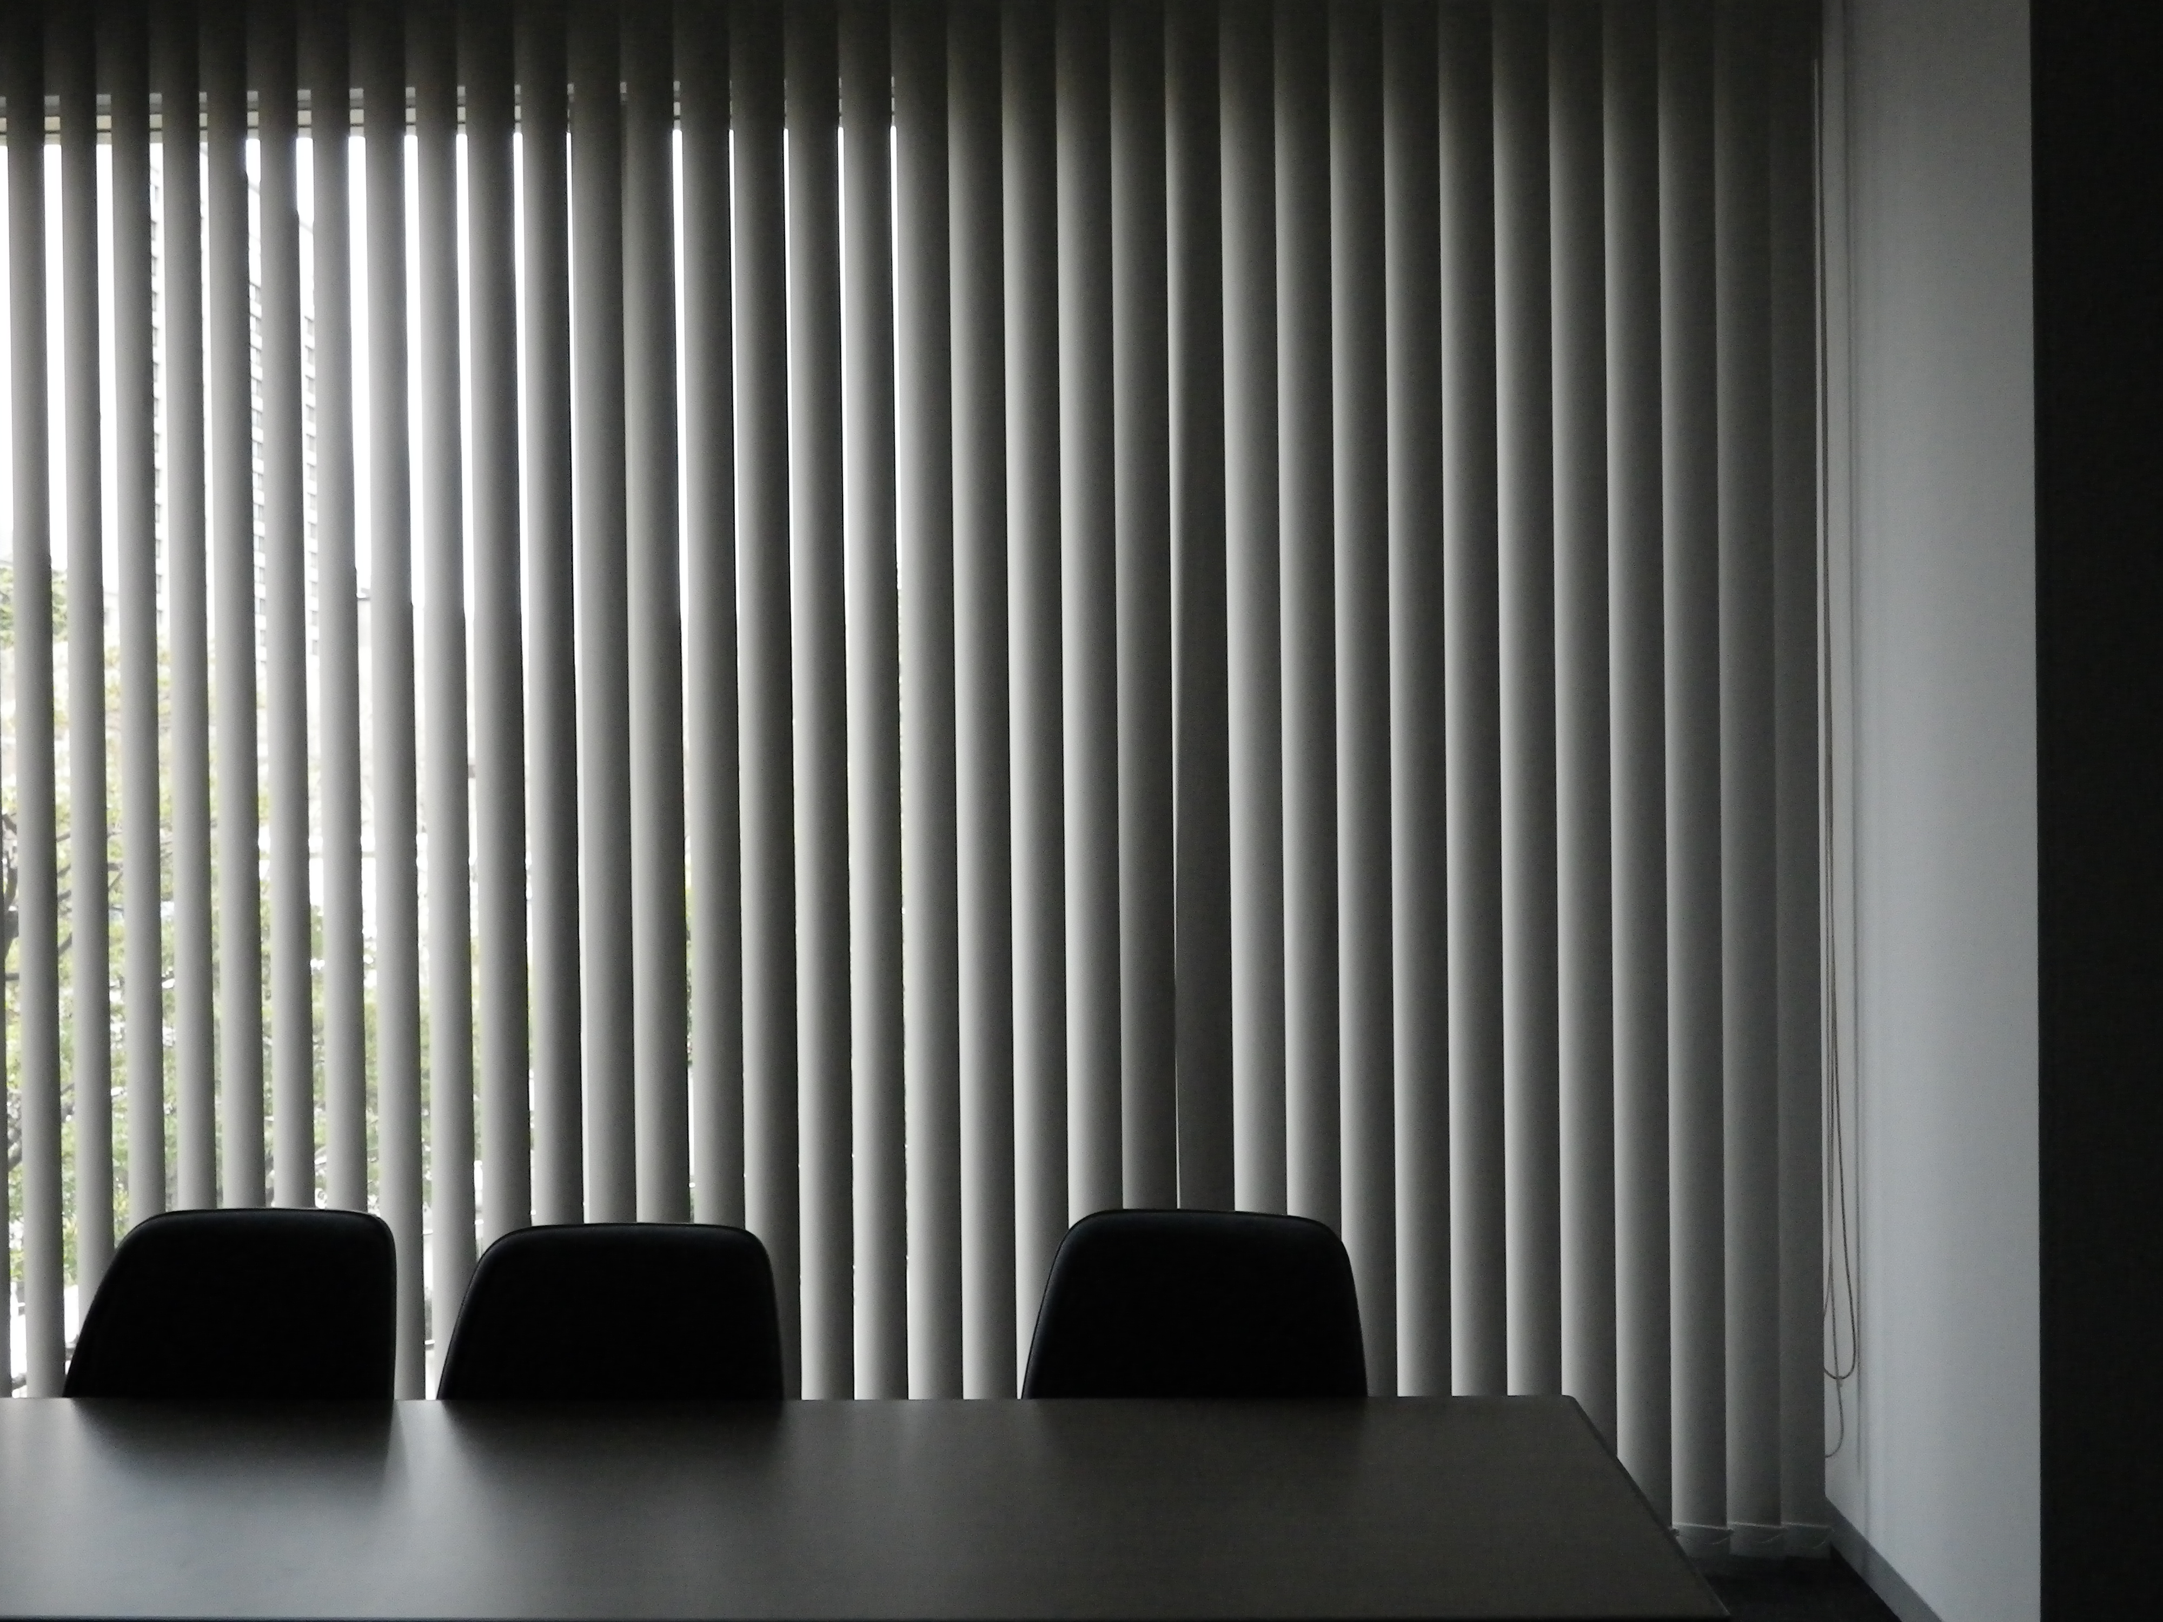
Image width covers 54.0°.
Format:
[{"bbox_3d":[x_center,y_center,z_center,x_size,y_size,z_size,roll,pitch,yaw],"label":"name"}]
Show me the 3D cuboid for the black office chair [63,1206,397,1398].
[{"bbox_3d":[-1.095,0.966,2.538,0.500,0.885,0.560,-1,1,5],"label":"black office chair"}]

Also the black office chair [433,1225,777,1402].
[{"bbox_3d":[-0.580,0.961,2.408,0.500,0.885,0.560,-1,1,2],"label":"black office chair"}]

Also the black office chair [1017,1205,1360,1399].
[{"bbox_3d":[0.094,0.952,2.444,0.500,0.885,0.560,-1,1,16],"label":"black office chair"}]

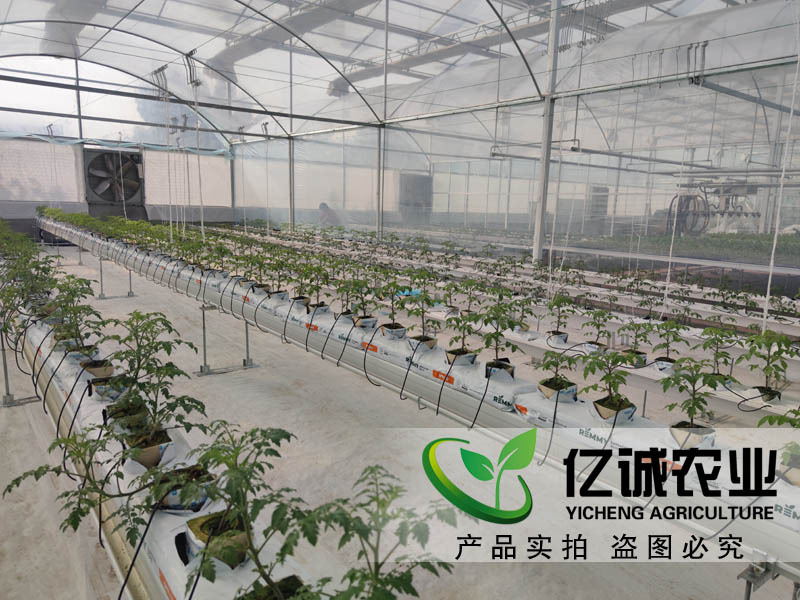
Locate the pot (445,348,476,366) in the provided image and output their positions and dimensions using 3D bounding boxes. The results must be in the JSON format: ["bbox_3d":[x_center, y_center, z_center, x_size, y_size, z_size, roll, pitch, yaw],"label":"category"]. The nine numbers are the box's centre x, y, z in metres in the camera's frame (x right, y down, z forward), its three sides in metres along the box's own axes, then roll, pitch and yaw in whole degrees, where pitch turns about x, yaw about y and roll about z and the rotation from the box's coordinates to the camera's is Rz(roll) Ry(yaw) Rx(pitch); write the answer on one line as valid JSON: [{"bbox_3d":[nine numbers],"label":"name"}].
[{"bbox_3d":[0.272,0.262,2.464,0.105,0.064,0.105,-6,13,-38],"label":"pot"}]

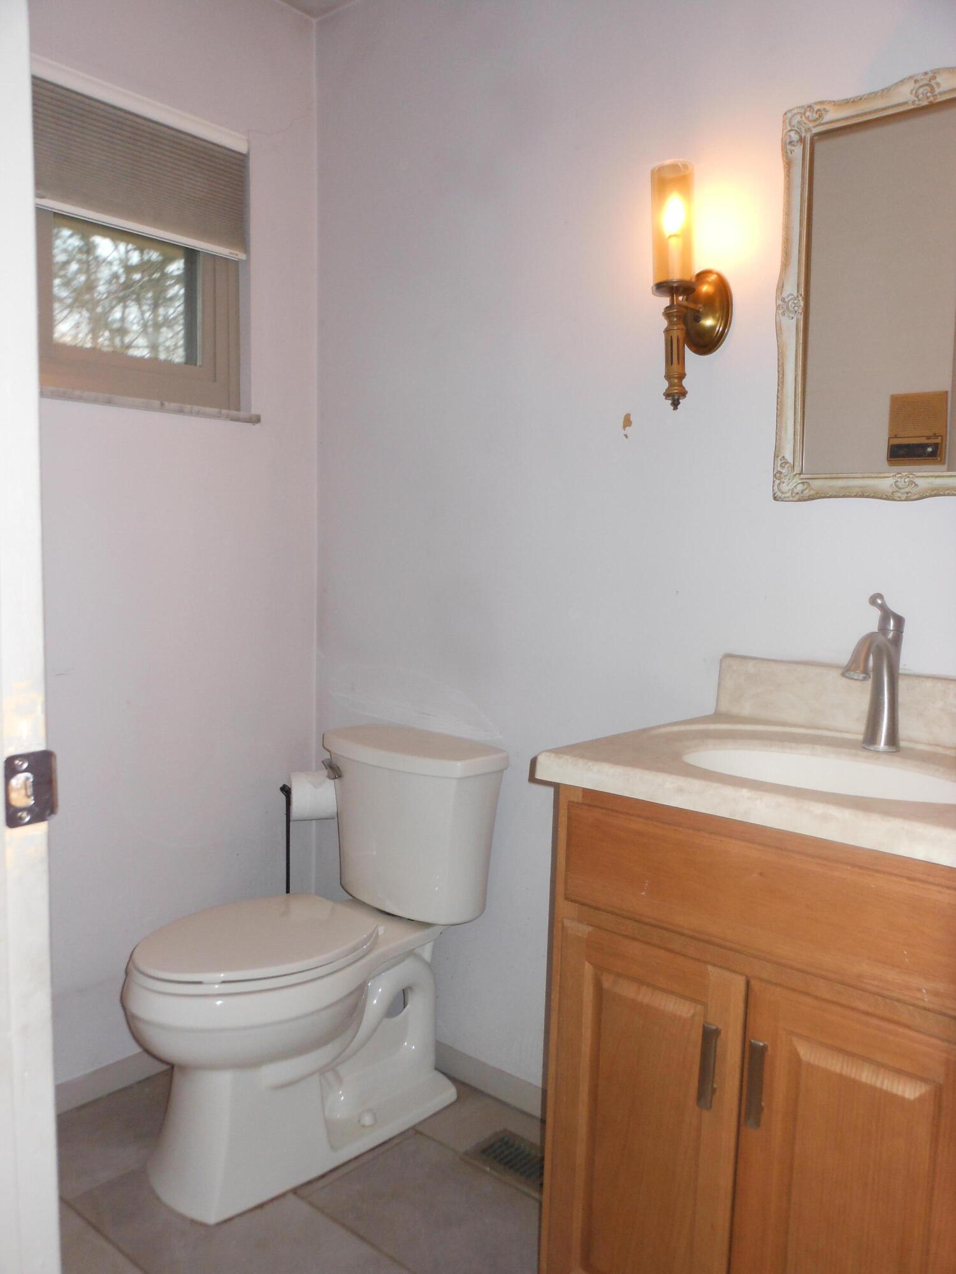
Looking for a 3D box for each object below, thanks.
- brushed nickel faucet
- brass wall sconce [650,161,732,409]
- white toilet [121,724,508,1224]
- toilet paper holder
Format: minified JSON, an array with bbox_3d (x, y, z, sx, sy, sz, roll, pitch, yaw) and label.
[{"bbox_3d":[0.572,0.054,1.487,0.057,0.235,0.172,6,7,42],"label":"brushed nickel faucet"},{"bbox_3d":[0.350,-0.581,1.743,0.096,0.392,0.156,6,7,42],"label":"brass wall sconce"},{"bbox_3d":[-0.330,0.632,2.037,0.423,0.788,0.747,6,7,42],"label":"white toilet"},{"bbox_3d":[-0.377,0.648,2.424,0.160,0.680,0.150,0,6,-13],"label":"toilet paper holder"}]

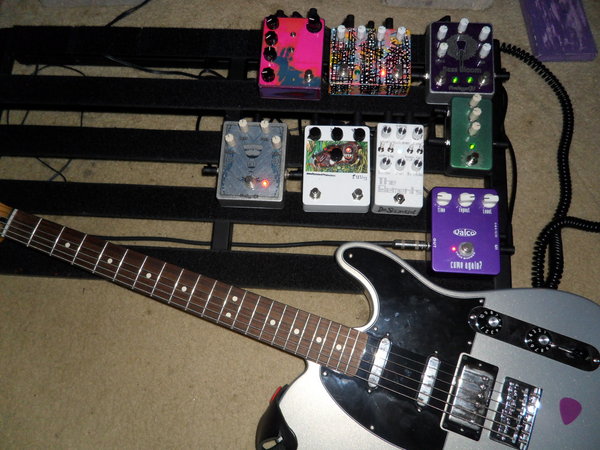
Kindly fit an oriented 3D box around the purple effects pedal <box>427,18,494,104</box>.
[{"bbox_3d":[0.239,-0.246,0.694,0.094,0.051,0.119,3,78,4],"label":"purple effects pedal"}]

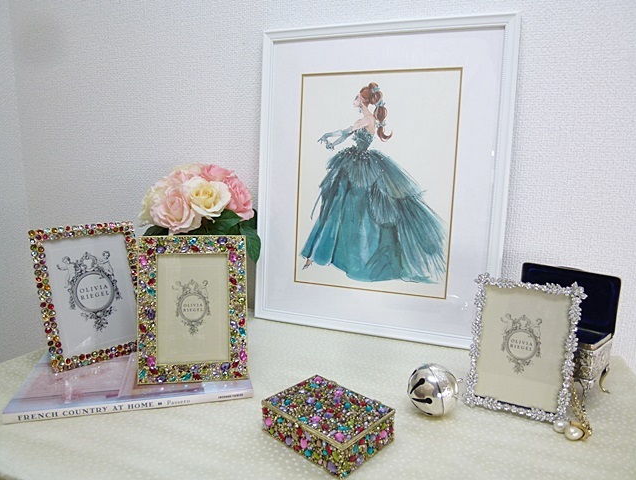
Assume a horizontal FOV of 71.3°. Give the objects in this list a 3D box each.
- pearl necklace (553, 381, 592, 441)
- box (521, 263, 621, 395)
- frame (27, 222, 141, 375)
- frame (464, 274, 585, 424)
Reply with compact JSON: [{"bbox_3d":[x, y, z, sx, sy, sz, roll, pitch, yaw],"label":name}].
[{"bbox_3d":[0.313,0.200,0.537,0.052,0.058,0.045,-8,14,-44],"label":"pearl necklace"},{"bbox_3d":[0.337,0.129,0.638,0.085,0.166,0.135,-8,13,-43],"label":"box"},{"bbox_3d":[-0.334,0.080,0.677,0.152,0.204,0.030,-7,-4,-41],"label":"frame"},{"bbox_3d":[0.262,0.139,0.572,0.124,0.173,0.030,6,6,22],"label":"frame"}]

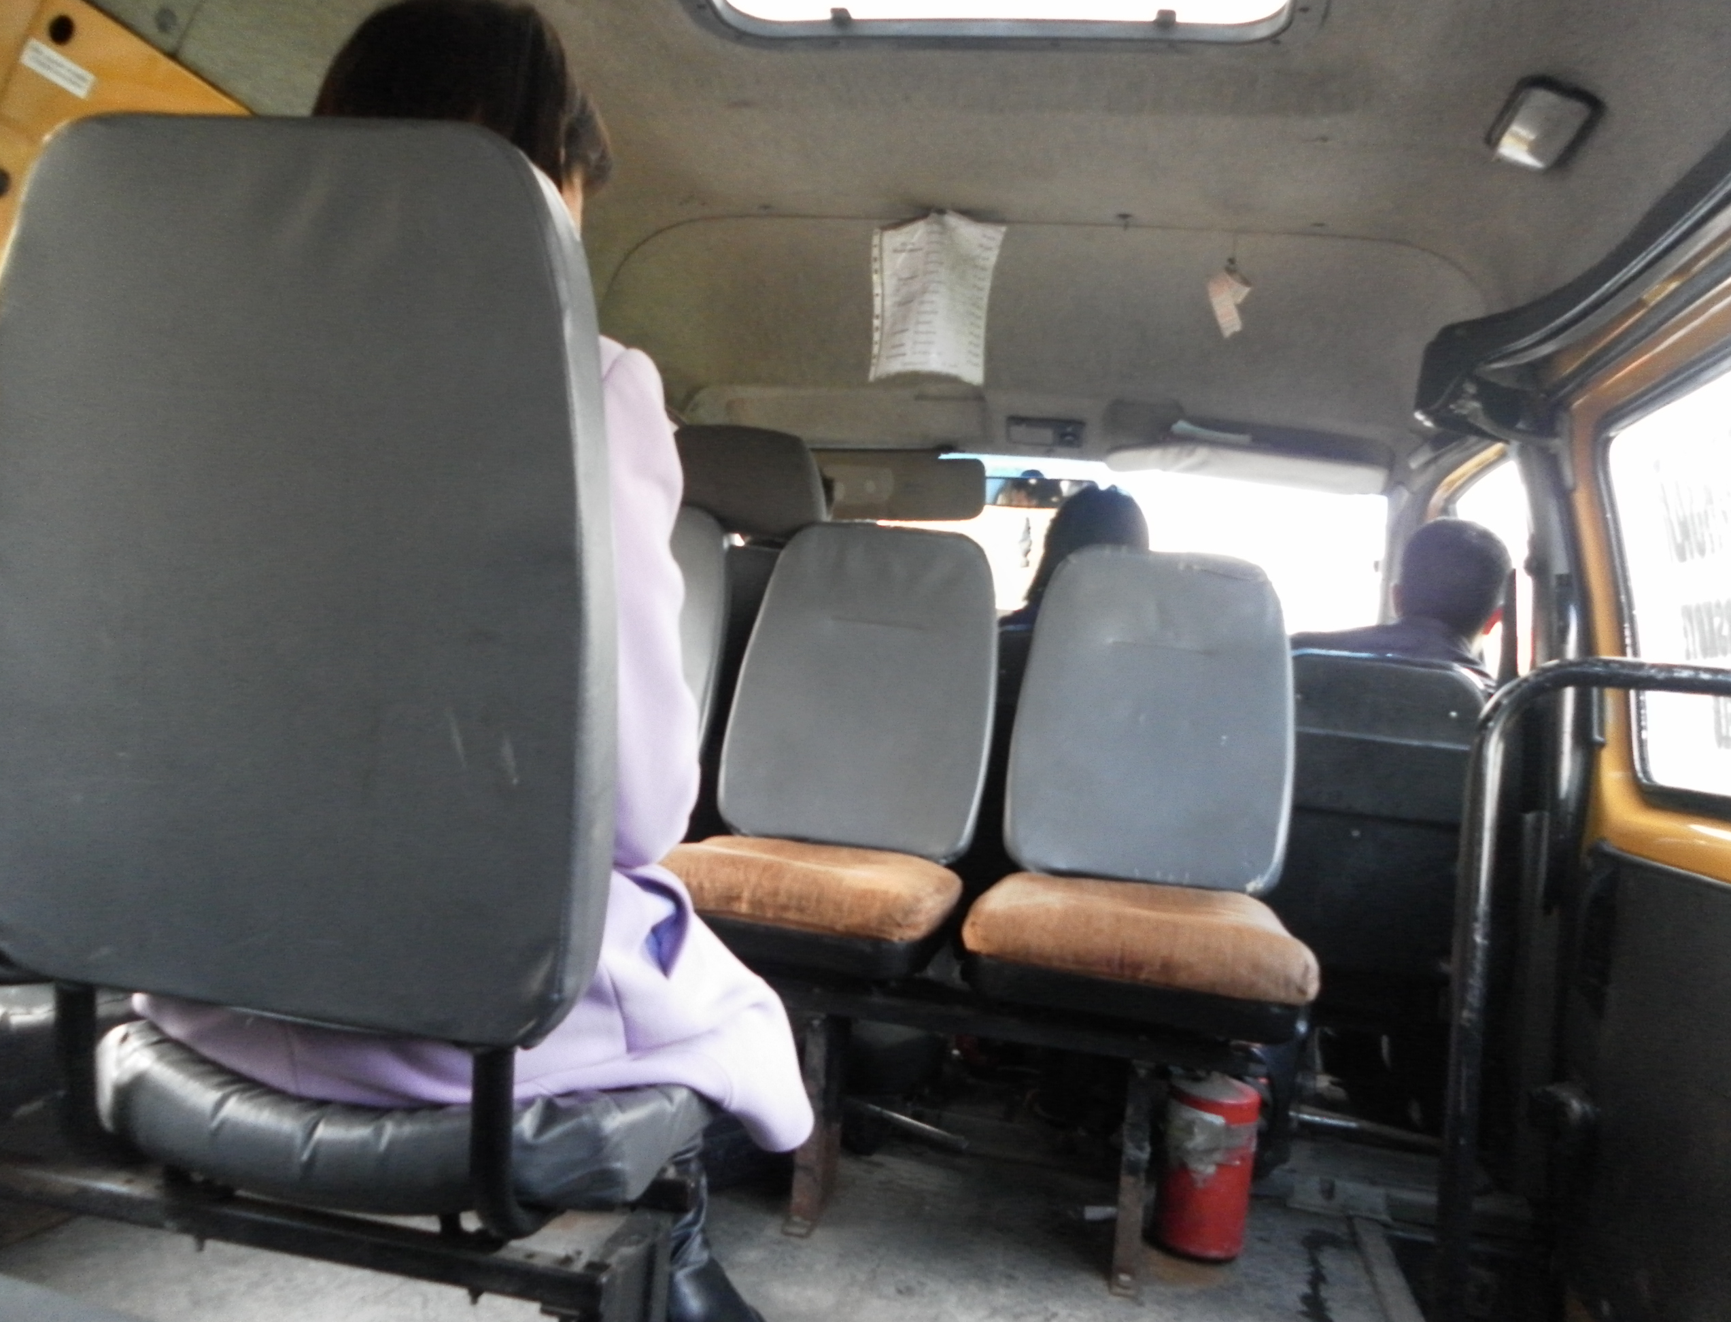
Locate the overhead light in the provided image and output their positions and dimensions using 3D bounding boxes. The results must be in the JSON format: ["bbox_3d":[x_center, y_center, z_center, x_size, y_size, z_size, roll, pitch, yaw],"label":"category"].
[{"bbox_3d":[0.867,-0.679,1.822,0.098,0.035,0.150,21,3,11],"label":"overhead light"}]

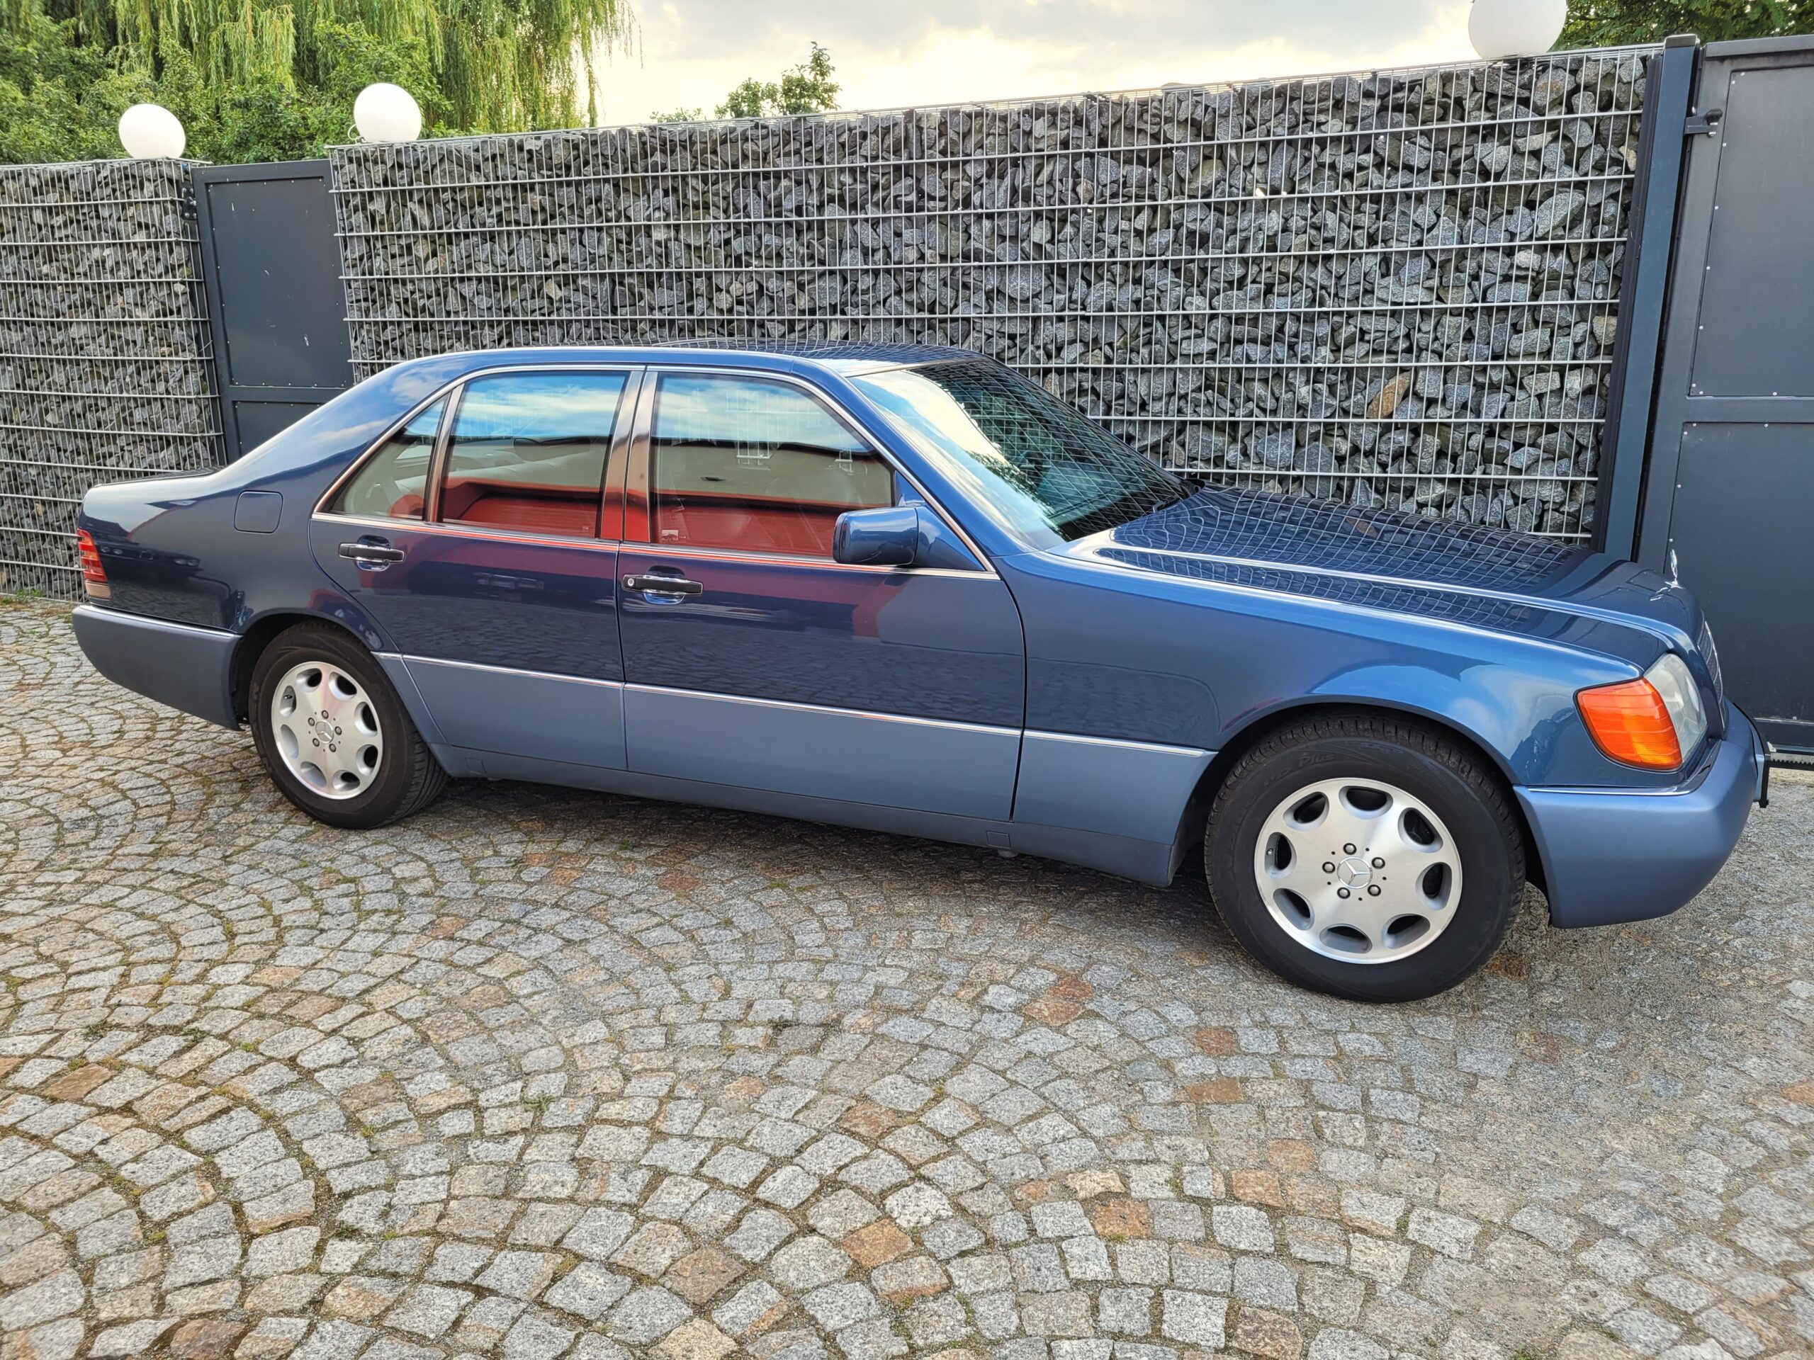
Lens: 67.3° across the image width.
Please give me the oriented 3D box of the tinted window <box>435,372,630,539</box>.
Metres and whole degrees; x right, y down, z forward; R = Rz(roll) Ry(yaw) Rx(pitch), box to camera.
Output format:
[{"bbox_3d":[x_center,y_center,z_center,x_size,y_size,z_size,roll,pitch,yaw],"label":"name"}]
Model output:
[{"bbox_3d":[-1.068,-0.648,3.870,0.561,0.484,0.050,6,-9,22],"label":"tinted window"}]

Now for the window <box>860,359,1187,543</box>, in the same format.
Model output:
[{"bbox_3d":[0.391,-0.707,4.064,0.790,0.120,1.600,39,24,10],"label":"window"}]

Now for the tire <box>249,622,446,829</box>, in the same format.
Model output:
[{"bbox_3d":[-1.753,0.132,4.305,0.680,0.680,0.240,6,15,22],"label":"tire"}]

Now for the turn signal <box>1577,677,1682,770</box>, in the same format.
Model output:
[{"bbox_3d":[1.486,0.093,2.800,0.210,0.185,0.120,5,15,22],"label":"turn signal"}]

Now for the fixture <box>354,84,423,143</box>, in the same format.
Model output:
[{"bbox_3d":[-2.475,-2.685,6.483,0.300,0.295,0.300,5,15,22],"label":"fixture"}]

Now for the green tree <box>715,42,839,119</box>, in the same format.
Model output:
[{"bbox_3d":[-1.246,-3.990,13.375,1.800,4.200,1.800,5,15,22],"label":"green tree"}]

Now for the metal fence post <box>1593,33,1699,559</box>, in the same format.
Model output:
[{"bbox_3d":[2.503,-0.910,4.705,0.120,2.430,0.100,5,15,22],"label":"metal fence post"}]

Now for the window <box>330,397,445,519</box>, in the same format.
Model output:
[{"bbox_3d":[-1.522,-0.656,3.982,0.385,0.365,0.040,5,-5,22],"label":"window"}]

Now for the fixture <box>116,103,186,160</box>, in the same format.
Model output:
[{"bbox_3d":[-3.921,-2.833,7.087,0.300,0.300,0.300,6,15,22],"label":"fixture"}]

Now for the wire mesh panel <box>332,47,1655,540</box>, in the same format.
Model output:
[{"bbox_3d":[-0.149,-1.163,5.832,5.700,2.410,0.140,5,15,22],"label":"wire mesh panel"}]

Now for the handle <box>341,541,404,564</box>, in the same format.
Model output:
[{"bbox_3d":[-1.534,-0.365,3.906,0.220,0.048,0.048,5,15,22],"label":"handle"}]

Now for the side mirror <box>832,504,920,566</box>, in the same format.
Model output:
[{"bbox_3d":[-0.073,-0.346,3.280,0.150,0.150,0.190,8,16,30],"label":"side mirror"}]

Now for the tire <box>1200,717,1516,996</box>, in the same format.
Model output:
[{"bbox_3d":[1.048,0.405,3.155,0.680,0.680,0.240,6,15,22],"label":"tire"}]

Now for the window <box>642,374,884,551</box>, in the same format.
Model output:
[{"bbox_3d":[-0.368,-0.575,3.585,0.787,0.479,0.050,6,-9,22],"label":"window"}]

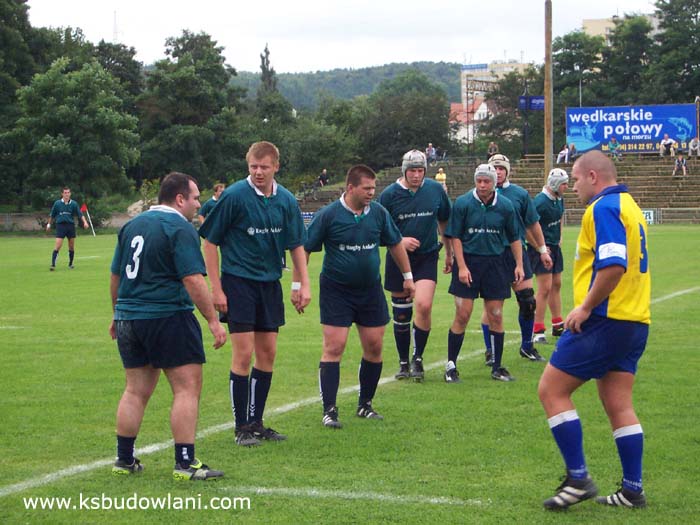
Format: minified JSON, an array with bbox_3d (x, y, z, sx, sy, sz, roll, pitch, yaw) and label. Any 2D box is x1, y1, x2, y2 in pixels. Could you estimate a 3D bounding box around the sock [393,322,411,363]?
[{"bbox_3d":[0.439,0.682,15.350,0.140,0.350,0.150,0,2,0],"label":"sock"}]

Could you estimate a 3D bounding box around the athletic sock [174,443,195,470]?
[{"bbox_3d":[-0.910,1.062,9.900,0.120,0.155,0.105,0,2,-6],"label":"athletic sock"}]

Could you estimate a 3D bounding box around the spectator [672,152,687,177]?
[{"bbox_3d":[17.776,-5.201,97.000,0.680,1.180,0.750,1,2,18],"label":"spectator"}]

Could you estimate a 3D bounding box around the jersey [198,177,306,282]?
[{"bbox_3d":[-0.604,-0.201,11.150,0.640,0.660,0.360,-1,5,-22],"label":"jersey"}]

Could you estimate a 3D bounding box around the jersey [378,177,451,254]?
[{"bbox_3d":[0.541,-0.394,15.100,0.610,0.660,0.340,0,6,-6],"label":"jersey"}]

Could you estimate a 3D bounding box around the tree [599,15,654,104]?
[{"bbox_3d":[19.051,-12.540,124.000,4.300,9.200,4.300,0,2,0],"label":"tree"}]

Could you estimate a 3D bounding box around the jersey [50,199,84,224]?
[{"bbox_3d":[-6.227,-1.122,39.600,0.680,0.580,0.320,0,2,-6],"label":"jersey"}]

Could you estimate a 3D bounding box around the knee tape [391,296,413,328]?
[{"bbox_3d":[0.430,0.418,15.030,0.165,0.265,0.170,-3,2,-3],"label":"knee tape"}]

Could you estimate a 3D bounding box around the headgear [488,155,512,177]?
[{"bbox_3d":[1.404,-0.897,16.900,0.200,0.250,0.250,0,2,6],"label":"headgear"}]

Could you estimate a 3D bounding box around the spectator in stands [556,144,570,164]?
[{"bbox_3d":[11.824,-6.001,100.000,0.500,1.120,0.680,2,3,37],"label":"spectator in stands"}]

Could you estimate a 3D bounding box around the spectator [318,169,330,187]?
[{"bbox_3d":[-1.275,-4.201,90.000,0.600,0.950,0.700,0,7,-10],"label":"spectator"}]

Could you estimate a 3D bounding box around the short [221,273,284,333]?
[{"bbox_3d":[-0.604,0.238,11.150,0.400,0.400,0.300,-1,2,-18],"label":"short"}]

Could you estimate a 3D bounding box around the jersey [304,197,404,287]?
[{"bbox_3d":[0.020,-0.137,12.050,0.620,0.630,0.380,-1,7,-20],"label":"jersey"}]

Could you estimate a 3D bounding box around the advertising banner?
[{"bbox_3d":[15.826,-7.453,101.000,7.450,2.630,0.120,1,2,23],"label":"advertising banner"}]

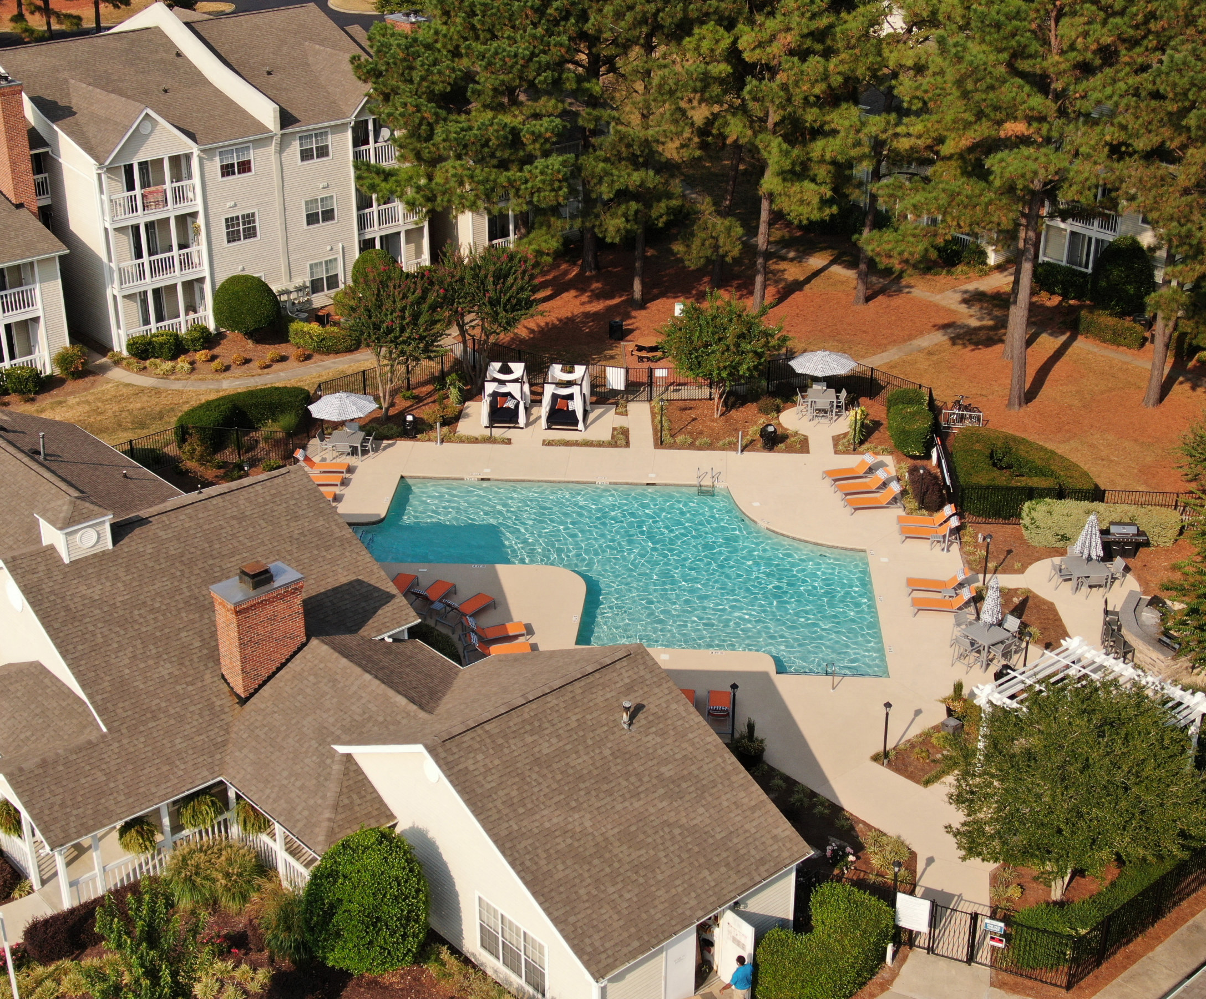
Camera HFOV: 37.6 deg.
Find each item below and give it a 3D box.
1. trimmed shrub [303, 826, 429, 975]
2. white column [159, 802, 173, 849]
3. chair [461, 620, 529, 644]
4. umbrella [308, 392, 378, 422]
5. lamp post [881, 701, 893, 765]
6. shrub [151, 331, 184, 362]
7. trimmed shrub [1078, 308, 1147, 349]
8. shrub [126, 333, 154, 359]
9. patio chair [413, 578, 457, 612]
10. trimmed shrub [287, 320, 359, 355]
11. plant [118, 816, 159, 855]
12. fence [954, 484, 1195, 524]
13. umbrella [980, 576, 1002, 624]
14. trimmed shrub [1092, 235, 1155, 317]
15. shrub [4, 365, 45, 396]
[{"bbox_3d":[-5.470,9.350,41.294,2.920,3.450,2.920,0,26,0],"label":"trimmed shrub"},{"bbox_3d":[-10.880,8.516,44.309,0.160,2.350,0.160,-21,33,-37],"label":"white column"},{"bbox_3d":[-3.300,3.968,53.510,1.970,0.820,0.660,-10,27,-21],"label":"chair"},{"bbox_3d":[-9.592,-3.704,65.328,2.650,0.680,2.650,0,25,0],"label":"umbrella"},{"bbox_3d":[7.621,6.247,47.305,0.260,1.950,0.260,0,25,0],"label":"lamp post"},{"bbox_3d":[-19.100,-6.698,77.427,1.300,1.170,1.300,0,26,0],"label":"shrub"},{"bbox_3d":[22.870,-7.661,79.460,3.050,1.150,1.220,22,33,38],"label":"trimmed shrub"},{"bbox_3d":[-20.300,-6.716,77.640,1.180,1.020,1.180,0,26,0],"label":"shrub"},{"bbox_3d":[-5.385,2.984,55.616,0.660,0.820,1.970,11,27,23],"label":"patio chair"},{"bbox_3d":[-11.874,-6.894,75.371,3.100,1.200,1.600,4,25,9],"label":"trimmed shrub"},{"bbox_3d":[-11.181,8.076,42.594,0.920,0.920,0.920,0,23,0],"label":"plant"},{"bbox_3d":[16.101,0.287,60.649,8.000,1.400,0.080,1,25,3],"label":"fence"},{"bbox_3d":[11.486,3.562,52.648,0.620,2.800,0.620,-16,28,-32],"label":"umbrella"},{"bbox_3d":[24.120,-10.358,82.082,2.700,3.750,2.700,0,26,0],"label":"trimmed shrub"},{"bbox_3d":[-24.150,-4.952,73.806,1.380,1.150,1.420,22,33,38],"label":"shrub"}]

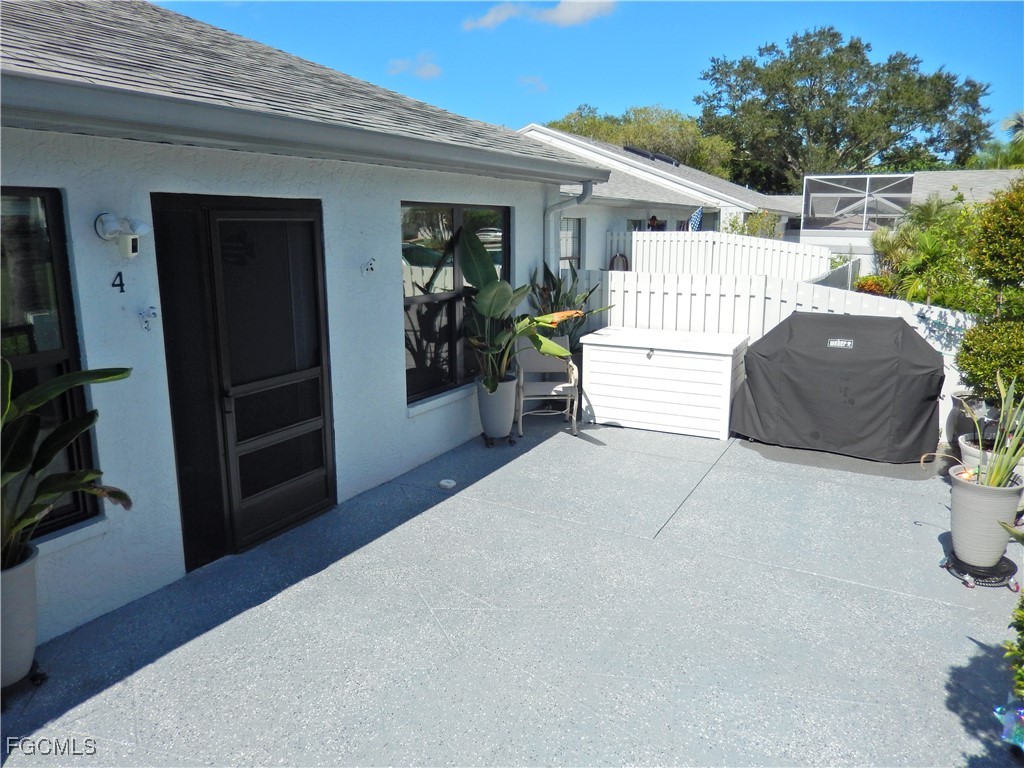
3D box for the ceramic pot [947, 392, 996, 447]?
[{"bbox_3d":[3.942,0.367,6.174,0.580,0.590,0.580,7,14,28],"label":"ceramic pot"}]

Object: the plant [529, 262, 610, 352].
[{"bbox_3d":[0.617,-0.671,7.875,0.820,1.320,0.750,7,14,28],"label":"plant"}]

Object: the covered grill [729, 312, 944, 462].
[{"bbox_3d":[2.872,-0.023,6.581,1.620,1.180,0.710,7,14,28],"label":"covered grill"}]

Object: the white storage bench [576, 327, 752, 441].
[{"bbox_3d":[1.529,-0.034,7.412,1.480,0.850,0.840,7,14,28],"label":"white storage bench"}]

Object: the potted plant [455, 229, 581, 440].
[{"bbox_3d":[0.121,-0.462,6.718,0.900,1.970,0.820,7,14,28],"label":"potted plant"}]

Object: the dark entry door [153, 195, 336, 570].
[{"bbox_3d":[-1.569,-0.067,4.529,0.110,2.100,1.250,7,14,28],"label":"dark entry door"}]

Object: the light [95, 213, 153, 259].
[{"bbox_3d":[-1.875,-0.709,3.569,0.165,0.220,0.250,7,14,28],"label":"light"}]

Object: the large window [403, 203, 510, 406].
[{"bbox_3d":[-0.450,-0.775,6.535,0.100,1.580,1.790,7,14,28],"label":"large window"}]

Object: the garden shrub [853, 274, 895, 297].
[{"bbox_3d":[5.865,-1.198,12.089,0.750,1.150,0.750,7,14,28],"label":"garden shrub"}]

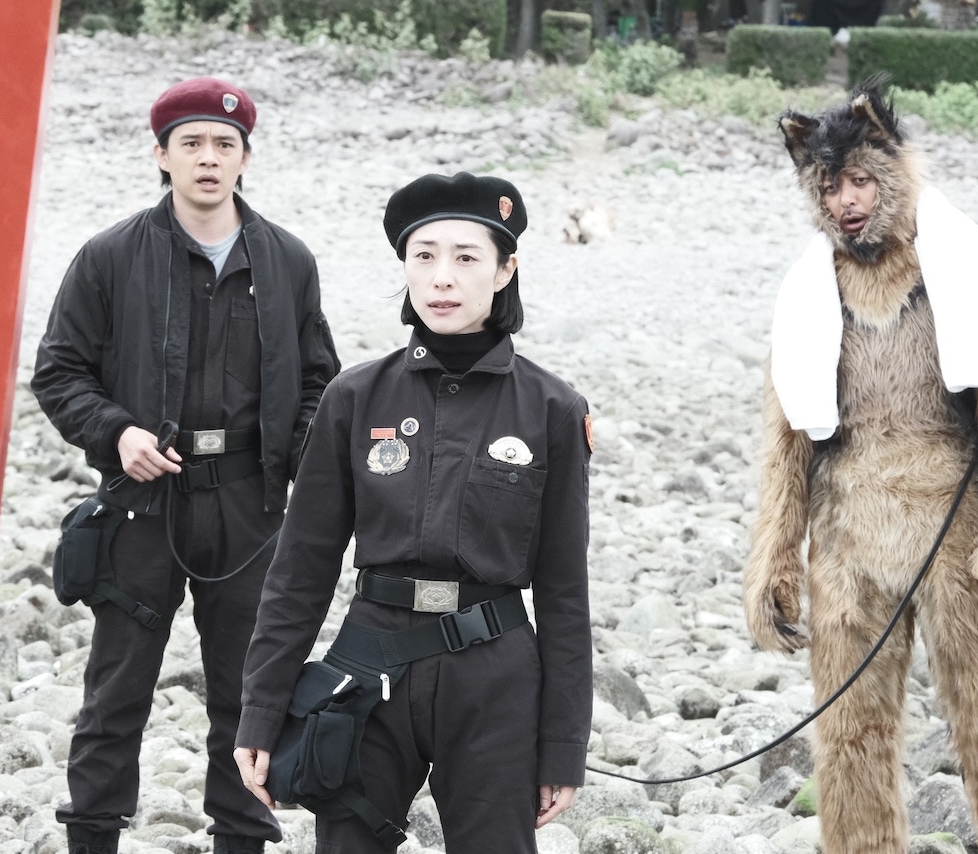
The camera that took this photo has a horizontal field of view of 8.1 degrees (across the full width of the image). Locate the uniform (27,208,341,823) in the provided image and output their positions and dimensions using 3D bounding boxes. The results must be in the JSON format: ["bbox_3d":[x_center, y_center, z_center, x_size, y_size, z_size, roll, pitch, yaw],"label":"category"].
[{"bbox_3d":[-0.605,0.181,13.800,0.580,1.280,0.380,0,3,-8],"label":"uniform"}]

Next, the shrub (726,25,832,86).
[{"bbox_3d":[3.777,-4.820,90.000,1.300,0.800,0.800,0,3,0],"label":"shrub"}]

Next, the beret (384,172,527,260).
[{"bbox_3d":[-0.052,-0.325,10.650,0.210,0.125,0.240,1,3,15],"label":"beret"}]

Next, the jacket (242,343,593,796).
[{"bbox_3d":[-0.114,0.203,10.650,0.520,0.690,0.290,1,3,12],"label":"jacket"}]

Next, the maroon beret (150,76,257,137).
[{"bbox_3d":[-0.571,-0.639,13.800,0.200,0.115,0.240,0,3,-8],"label":"maroon beret"}]

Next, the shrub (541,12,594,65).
[{"bbox_3d":[1.138,-5.631,100.000,0.750,0.780,0.800,0,3,0],"label":"shrub"}]

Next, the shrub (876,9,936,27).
[{"bbox_3d":[5.735,-5.446,95.000,0.850,0.650,0.800,0,3,0],"label":"shrub"}]

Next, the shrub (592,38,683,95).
[{"bbox_3d":[1.787,-4.337,83.000,1.050,0.670,0.900,0,3,0],"label":"shrub"}]

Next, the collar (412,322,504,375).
[{"bbox_3d":[-0.049,-0.121,10.650,0.130,0.085,0.130,1,3,12],"label":"collar"}]

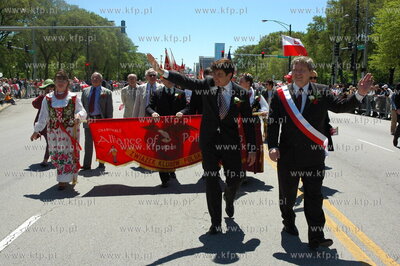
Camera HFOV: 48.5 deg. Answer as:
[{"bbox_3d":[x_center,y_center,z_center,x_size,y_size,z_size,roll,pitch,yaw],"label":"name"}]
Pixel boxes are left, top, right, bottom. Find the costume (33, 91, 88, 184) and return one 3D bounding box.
[{"bbox_3d":[-2.002,0.057,6.450,0.746,1.340,0.500,0,7,0],"label":"costume"}]

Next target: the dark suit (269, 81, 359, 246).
[{"bbox_3d":[1.076,0.264,4.279,0.878,1.490,0.580,0,7,3],"label":"dark suit"}]

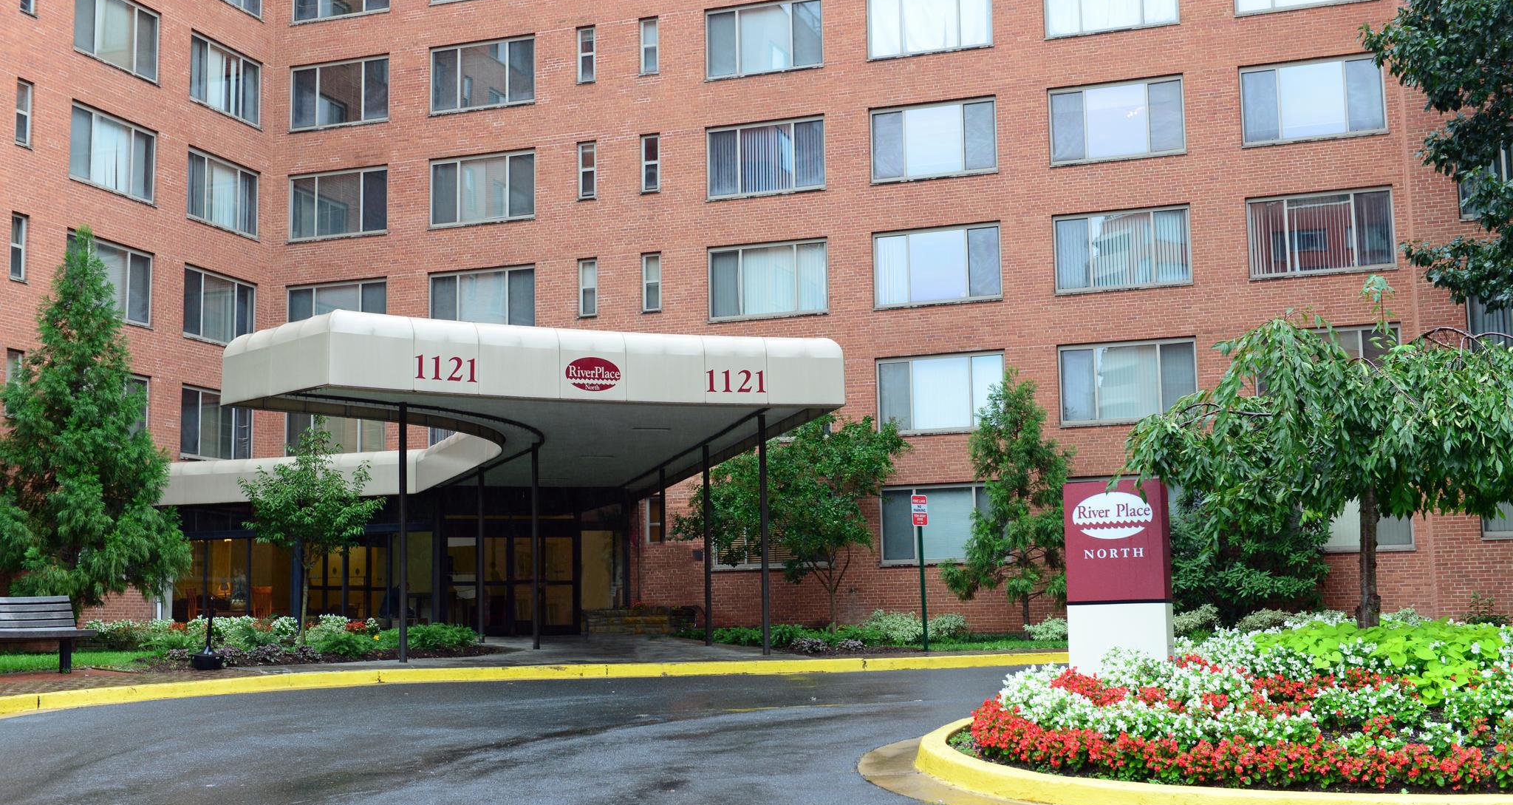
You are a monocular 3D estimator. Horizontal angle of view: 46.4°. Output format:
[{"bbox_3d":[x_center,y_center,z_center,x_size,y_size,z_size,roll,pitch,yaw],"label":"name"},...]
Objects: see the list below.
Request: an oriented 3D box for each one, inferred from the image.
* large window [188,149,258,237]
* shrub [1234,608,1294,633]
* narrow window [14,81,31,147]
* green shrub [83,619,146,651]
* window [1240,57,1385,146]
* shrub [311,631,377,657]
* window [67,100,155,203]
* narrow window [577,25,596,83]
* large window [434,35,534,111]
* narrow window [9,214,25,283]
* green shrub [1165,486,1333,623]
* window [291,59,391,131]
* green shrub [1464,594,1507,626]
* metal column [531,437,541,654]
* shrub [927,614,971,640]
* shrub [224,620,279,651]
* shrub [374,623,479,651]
[{"bbox_3d":[-12.405,-4.814,41.058,0.150,1.640,2.720,-4,-8,19],"label":"large window"},{"bbox_3d":[8.702,3.784,30.300,0.952,0.528,0.900,-1,-8,0],"label":"shrub"},{"bbox_3d":[-14.355,-5.631,34.540,0.120,1.270,0.450,-4,-8,19],"label":"narrow window"},{"bbox_3d":[-10.288,3.714,28.300,0.924,0.512,0.900,-1,-8,0],"label":"green shrub"},{"bbox_3d":[10.986,-5.990,34.947,2.660,1.570,0.140,-4,-8,18],"label":"window"},{"bbox_3d":[-5.749,3.377,24.723,0.940,0.345,0.800,-1,-8,0],"label":"shrub"},{"bbox_3d":[-13.469,-5.170,36.985,0.120,1.560,2.680,-4,-8,19],"label":"window"},{"bbox_3d":[-3.873,-7.917,40.272,0.440,1.280,0.130,-4,-8,18],"label":"narrow window"},{"bbox_3d":[-6.323,-7.570,40.936,2.631,1.571,0.130,-4,-8,19],"label":"large window"},{"bbox_3d":[-14.487,-3.019,34.646,0.130,1.320,0.445,-4,-8,19],"label":"narrow window"},{"bbox_3d":[8.985,2.866,32.300,2.700,2.500,2.400,-4,-8,18],"label":"green shrub"},{"bbox_3d":[-9.881,-7.307,41.990,2.680,1.560,0.120,-3,-8,19],"label":"window"},{"bbox_3d":[11.639,3.314,28.200,0.680,0.580,0.550,-3,-8,19],"label":"green shrub"},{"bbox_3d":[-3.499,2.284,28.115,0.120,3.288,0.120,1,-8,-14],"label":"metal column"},{"bbox_3d":[3.651,4.255,33.534,0.785,0.535,0.800,-1,-7,0],"label":"shrub"},{"bbox_3d":[-7.643,3.517,26.800,0.776,0.449,0.800,-1,-8,0],"label":"shrub"},{"bbox_3d":[-5.749,4.074,30.730,1.809,0.469,1.100,-1,-7,0],"label":"shrub"}]

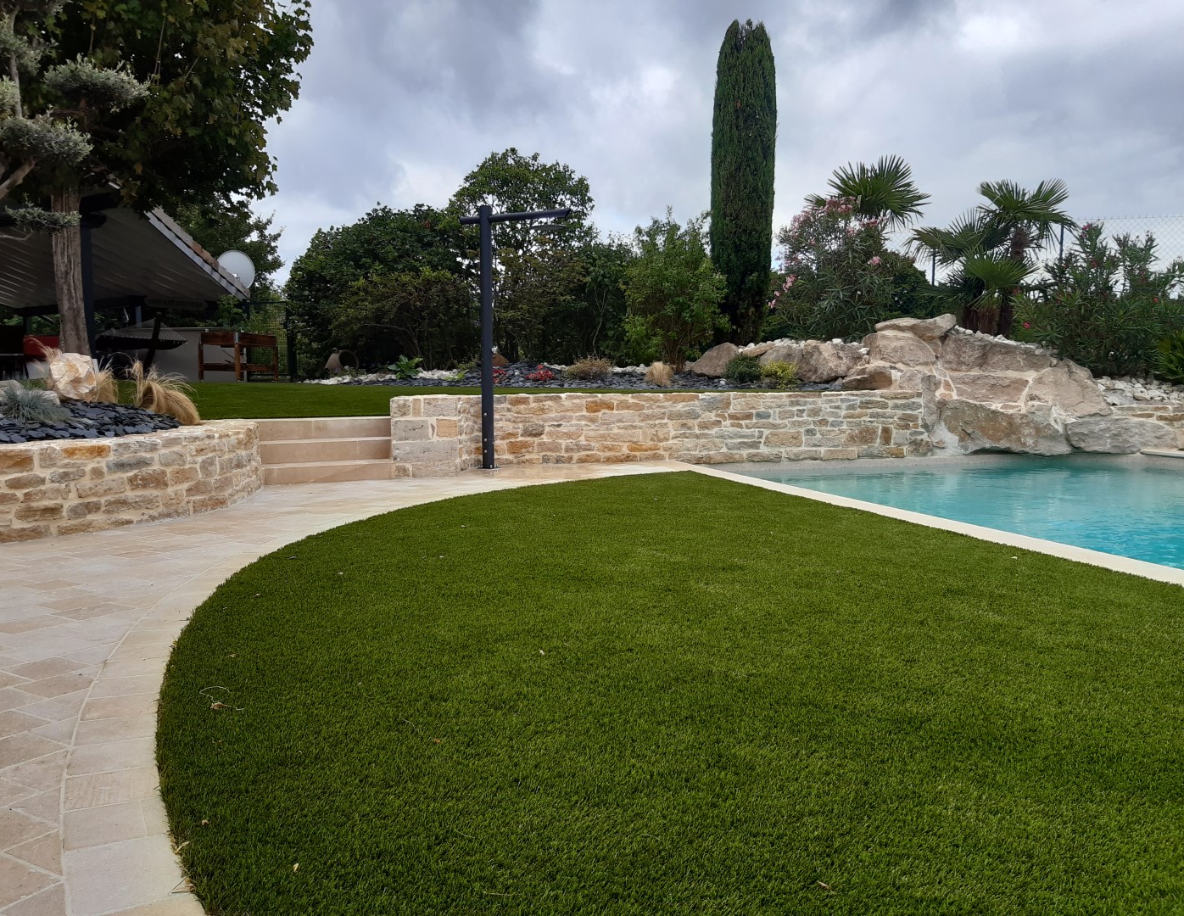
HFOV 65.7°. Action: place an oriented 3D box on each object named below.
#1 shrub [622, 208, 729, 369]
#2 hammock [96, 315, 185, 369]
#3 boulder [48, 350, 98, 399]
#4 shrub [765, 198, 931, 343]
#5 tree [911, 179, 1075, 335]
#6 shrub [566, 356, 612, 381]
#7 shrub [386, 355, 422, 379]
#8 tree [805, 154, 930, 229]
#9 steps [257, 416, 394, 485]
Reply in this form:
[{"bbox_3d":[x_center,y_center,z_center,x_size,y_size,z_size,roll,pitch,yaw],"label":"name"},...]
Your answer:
[{"bbox_3d":[1.227,-2.453,13.400,1.500,2.330,1.400,0,5,0],"label":"shrub"},{"bbox_3d":[-7.000,-1.640,13.900,1.250,1.050,3.200,-3,6,-35],"label":"hammock"},{"bbox_3d":[-4.082,-0.640,7.200,0.400,0.390,0.380,0,5,0],"label":"boulder"},{"bbox_3d":[3.547,-2.576,12.700,2.250,2.100,2.000,0,5,0],"label":"shrub"},{"bbox_3d":[5.461,-2.724,12.500,2.200,2.200,2.100,0,5,0],"label":"tree"},{"bbox_3d":[-0.047,-1.248,12.900,0.660,0.340,0.600,0,5,0],"label":"shrub"},{"bbox_3d":[-2.841,-1.381,13.900,0.540,0.370,0.500,0,5,0],"label":"shrub"},{"bbox_3d":[4.081,-3.190,13.600,1.850,2.650,1.800,0,5,0],"label":"tree"},{"bbox_3d":[-2.340,-0.072,7.980,1.100,0.490,0.950,-2,5,-24],"label":"steps"}]

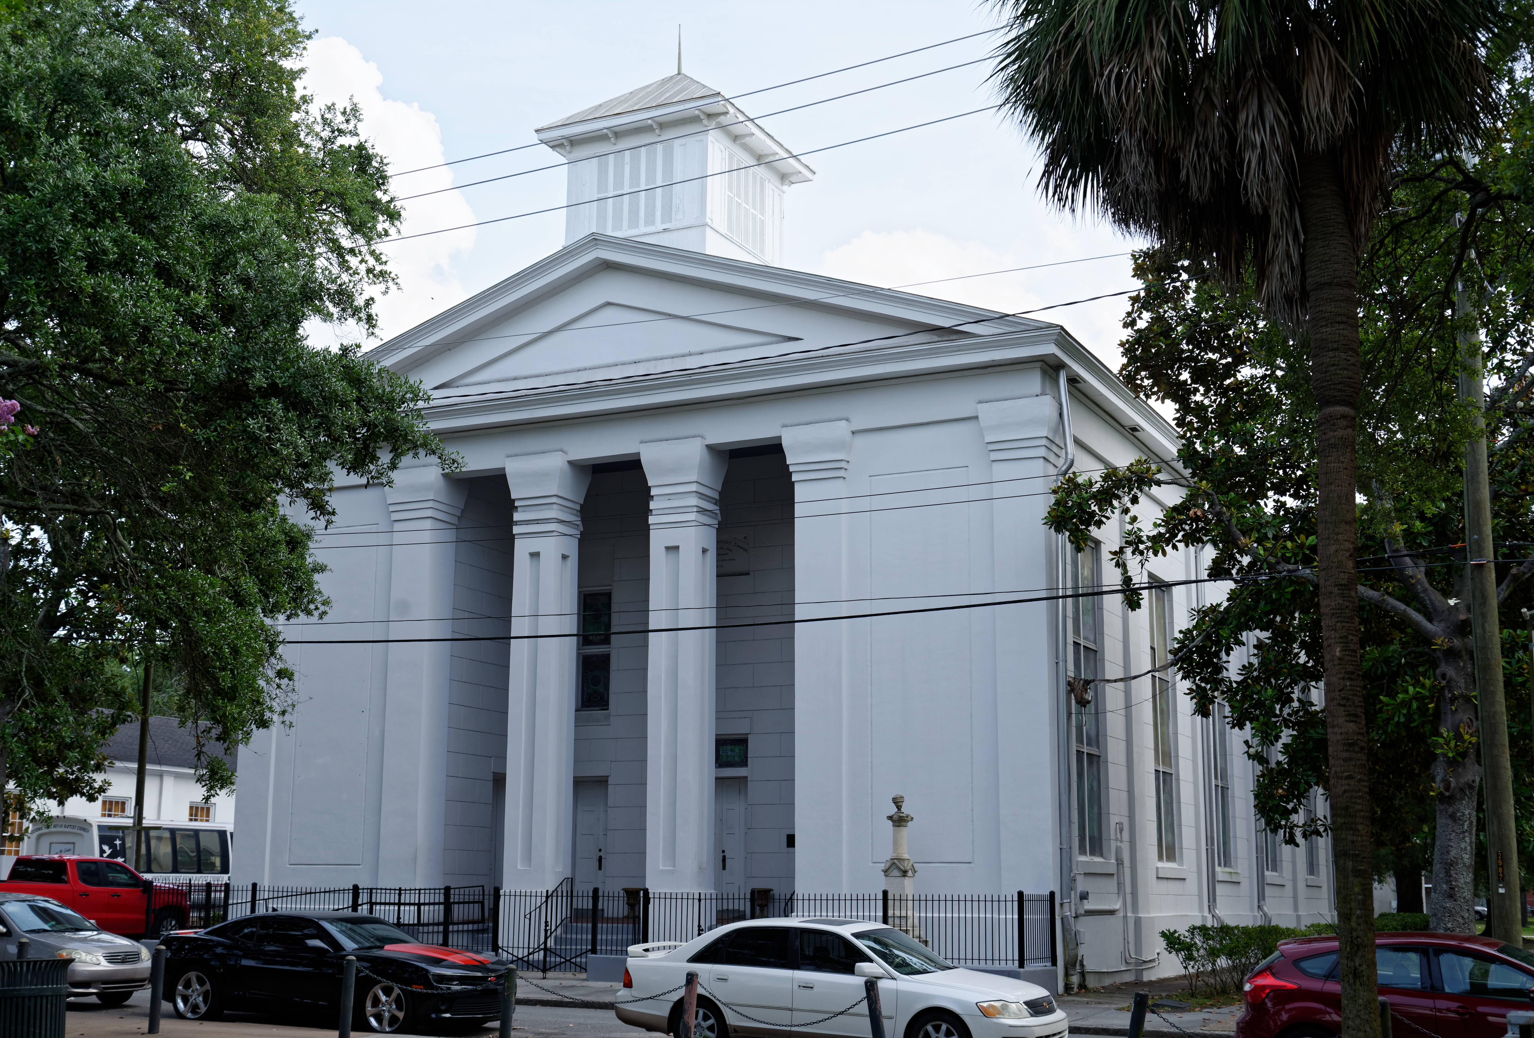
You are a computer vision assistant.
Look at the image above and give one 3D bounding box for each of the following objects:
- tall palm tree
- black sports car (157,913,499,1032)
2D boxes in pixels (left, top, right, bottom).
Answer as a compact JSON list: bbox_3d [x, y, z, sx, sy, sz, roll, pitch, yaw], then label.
[{"bbox_3d":[4.246,-0.567,14.922,4.300,10.700,4.200,-3,-12,16],"label":"tall palm tree"},{"bbox_3d":[-5.253,5.508,22.179,4.840,1.370,1.920,-5,-13,25],"label":"black sports car"}]

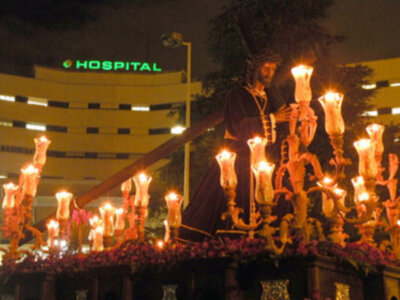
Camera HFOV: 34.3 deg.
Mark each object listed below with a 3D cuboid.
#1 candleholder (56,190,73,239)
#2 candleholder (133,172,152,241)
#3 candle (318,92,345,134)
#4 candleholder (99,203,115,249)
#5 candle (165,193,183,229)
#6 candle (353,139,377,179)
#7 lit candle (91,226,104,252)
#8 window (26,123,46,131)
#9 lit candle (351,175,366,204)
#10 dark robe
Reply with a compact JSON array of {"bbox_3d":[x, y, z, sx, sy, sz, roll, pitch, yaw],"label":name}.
[{"bbox_3d":[-1.339,0.637,6.400,0.155,0.470,0.155,1,-12,0],"label":"candleholder"},{"bbox_3d":[-0.555,0.546,6.250,0.180,0.640,0.180,1,-13,0],"label":"candleholder"},{"bbox_3d":[0.894,-0.249,4.400,0.165,0.270,0.165,1,-12,0],"label":"candle"},{"bbox_3d":[-0.954,0.770,6.600,0.170,0.452,0.170,1,-13,0],"label":"candleholder"},{"bbox_3d":[-0.256,0.584,6.250,0.170,0.330,0.170,1,-13,0],"label":"candle"},{"bbox_3d":[1.271,0.066,5.000,0.170,0.288,0.170,1,-13,0],"label":"candle"},{"bbox_3d":[-1.236,1.079,7.800,0.165,0.298,0.165,1,-13,0],"label":"lit candle"},{"bbox_3d":[-22.269,-3.060,88.000,2.650,0.900,0.150,6,-14,-18],"label":"window"},{"bbox_3d":[1.503,0.377,6.100,0.150,0.255,0.150,1,-12,0],"label":"lit candle"},{"bbox_3d":[0.289,0.169,5.700,0.750,1.350,0.620,-9,-16,38],"label":"dark robe"}]

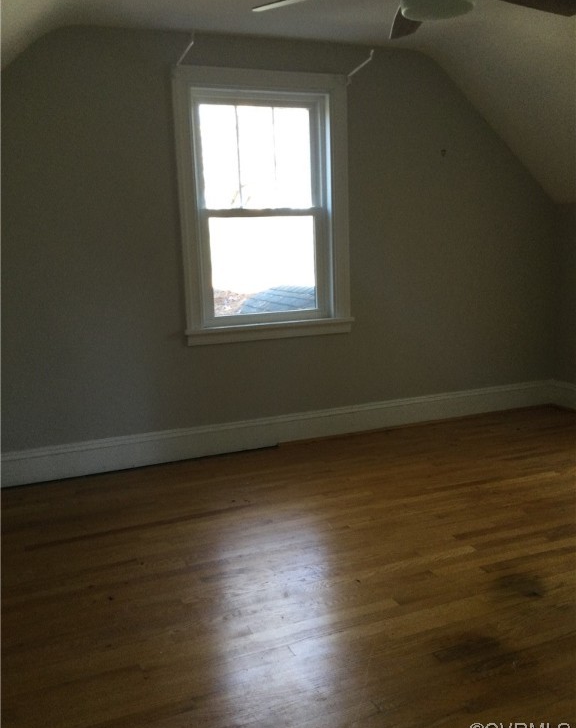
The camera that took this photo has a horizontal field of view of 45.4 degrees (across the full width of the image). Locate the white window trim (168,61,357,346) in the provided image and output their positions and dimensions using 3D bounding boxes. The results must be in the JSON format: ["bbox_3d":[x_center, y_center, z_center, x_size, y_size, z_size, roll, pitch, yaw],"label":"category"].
[{"bbox_3d":[-0.120,-0.907,4.027,1.082,1.537,0.100,-6,10,-21],"label":"white window trim"}]

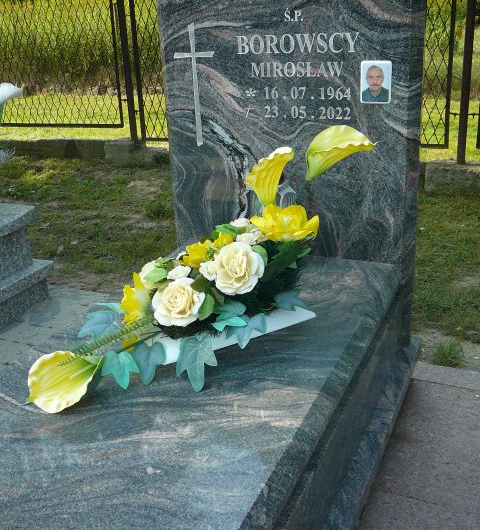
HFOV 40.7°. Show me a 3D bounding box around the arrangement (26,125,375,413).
[{"bbox_3d":[-0.108,-0.020,1.490,0.870,0.440,0.390,-15,24,-28],"label":"arrangement"}]

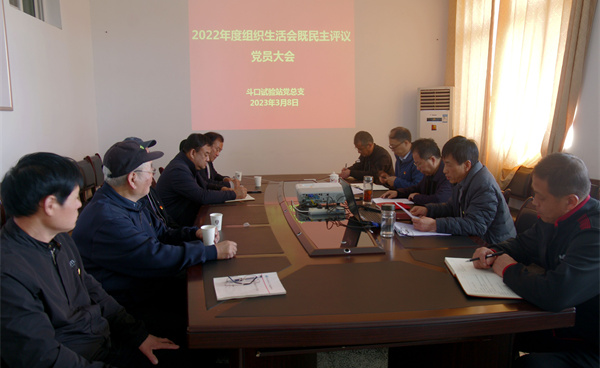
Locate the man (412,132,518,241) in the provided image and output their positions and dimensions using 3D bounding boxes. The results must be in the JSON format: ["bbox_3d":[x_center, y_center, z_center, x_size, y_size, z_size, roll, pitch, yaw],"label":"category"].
[{"bbox_3d":[0.915,0.355,2.354,0.760,1.250,0.550,-1,6,-6],"label":"man"}]

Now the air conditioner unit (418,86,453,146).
[{"bbox_3d":[1.994,-0.449,6.140,0.490,1.830,0.300,1,6,15],"label":"air conditioner unit"}]

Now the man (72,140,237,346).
[{"bbox_3d":[-0.644,0.423,1.886,0.770,1.260,0.550,-2,6,-10],"label":"man"}]

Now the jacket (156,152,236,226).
[{"bbox_3d":[-0.859,0.057,3.425,0.640,0.640,0.540,-1,6,0],"label":"jacket"}]

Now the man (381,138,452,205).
[{"bbox_3d":[1.004,0.282,3.150,0.780,1.220,0.550,-2,6,-9],"label":"man"}]

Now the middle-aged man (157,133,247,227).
[{"bbox_3d":[-0.807,0.241,3.445,0.770,1.280,0.550,-1,6,0],"label":"middle-aged man"}]

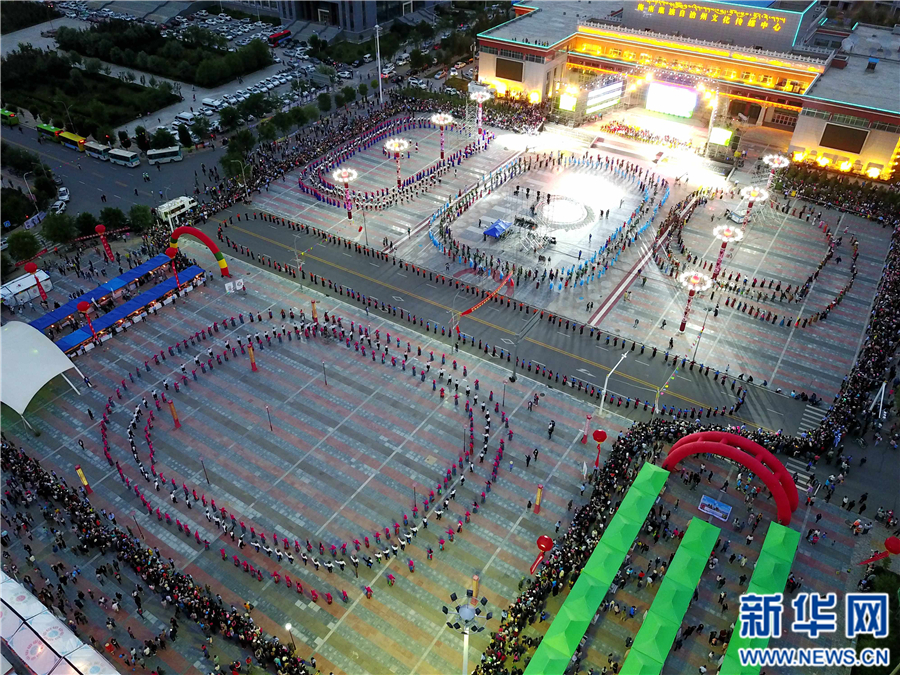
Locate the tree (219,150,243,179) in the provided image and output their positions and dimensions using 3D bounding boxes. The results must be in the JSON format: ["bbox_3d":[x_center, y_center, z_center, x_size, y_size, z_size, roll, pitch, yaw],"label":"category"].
[{"bbox_3d":[-45.625,-35.835,141.691,5.200,6.500,5.200,22,43,26],"label":"tree"}]

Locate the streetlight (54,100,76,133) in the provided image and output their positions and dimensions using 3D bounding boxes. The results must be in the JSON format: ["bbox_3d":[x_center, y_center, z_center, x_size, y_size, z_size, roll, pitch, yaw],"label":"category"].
[{"bbox_3d":[-88.079,-50.004,156.759,0.400,10.000,3.900,22,44,26],"label":"streetlight"}]

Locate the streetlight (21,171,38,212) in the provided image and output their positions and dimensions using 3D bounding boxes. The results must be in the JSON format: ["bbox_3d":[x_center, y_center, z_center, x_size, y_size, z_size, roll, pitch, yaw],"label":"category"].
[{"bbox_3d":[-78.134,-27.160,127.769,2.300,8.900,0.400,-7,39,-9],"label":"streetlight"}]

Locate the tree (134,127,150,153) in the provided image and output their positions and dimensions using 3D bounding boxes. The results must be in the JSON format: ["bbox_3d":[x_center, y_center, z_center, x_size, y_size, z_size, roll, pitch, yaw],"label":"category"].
[{"bbox_3d":[-69.442,-44.985,153.136,3.155,6.208,3.155,22,44,26],"label":"tree"}]

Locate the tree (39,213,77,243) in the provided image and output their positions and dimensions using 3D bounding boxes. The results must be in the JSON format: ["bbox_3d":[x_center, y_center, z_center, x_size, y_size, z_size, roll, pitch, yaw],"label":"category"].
[{"bbox_3d":[-69.565,-19.368,120.806,5.868,6.110,5.868,22,44,26],"label":"tree"}]

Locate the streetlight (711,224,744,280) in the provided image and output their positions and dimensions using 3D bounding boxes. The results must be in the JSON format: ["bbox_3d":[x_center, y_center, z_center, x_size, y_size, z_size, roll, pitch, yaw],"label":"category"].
[{"bbox_3d":[43.578,-13.276,108.353,4.350,9.500,4.350,22,44,26],"label":"streetlight"}]

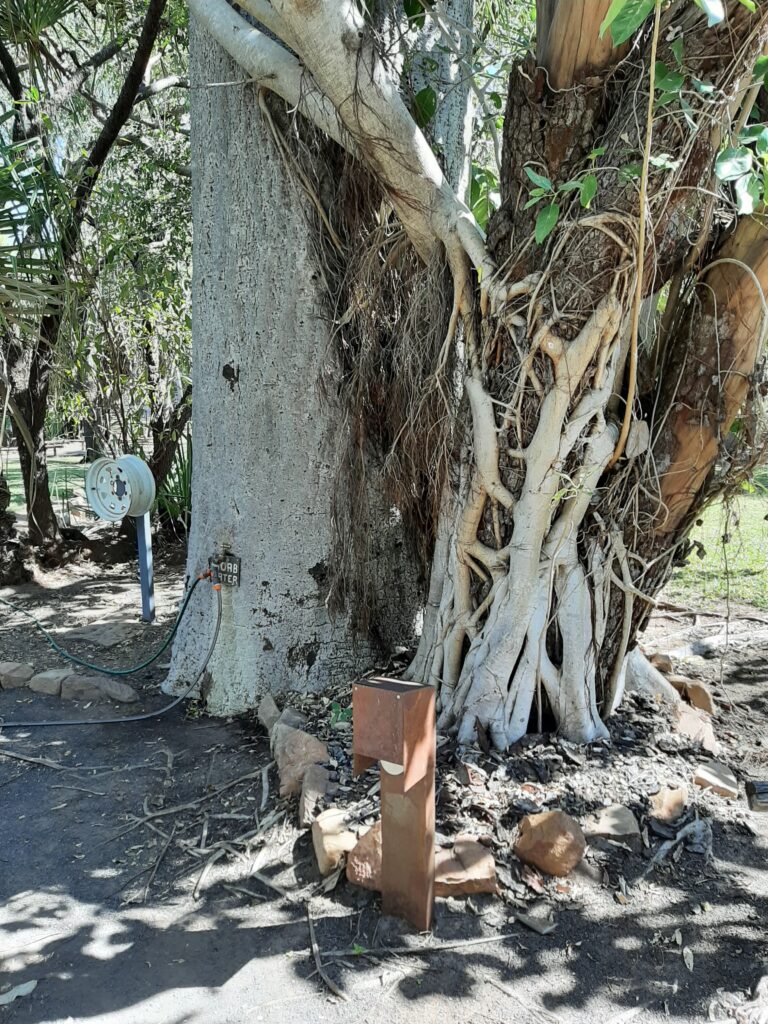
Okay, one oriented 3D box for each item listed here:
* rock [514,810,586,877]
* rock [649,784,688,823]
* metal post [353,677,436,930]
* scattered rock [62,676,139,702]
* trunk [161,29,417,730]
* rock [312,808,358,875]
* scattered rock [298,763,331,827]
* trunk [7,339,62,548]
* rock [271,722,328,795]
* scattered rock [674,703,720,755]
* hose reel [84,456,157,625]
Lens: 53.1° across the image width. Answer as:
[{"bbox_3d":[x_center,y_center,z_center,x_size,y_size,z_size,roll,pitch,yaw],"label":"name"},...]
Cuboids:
[{"bbox_3d":[0.536,1.069,2.486,0.221,0.170,0.190,0,9,0],"label":"rock"},{"bbox_3d":[1.026,1.051,2.778,0.135,0.110,0.130,0,9,0],"label":"rock"},{"bbox_3d":[0.029,0.831,2.164,0.153,0.770,0.195,5,10,28],"label":"metal post"},{"bbox_3d":[-1.441,0.894,3.902,0.375,0.125,0.170,0,9,-3],"label":"scattered rock"},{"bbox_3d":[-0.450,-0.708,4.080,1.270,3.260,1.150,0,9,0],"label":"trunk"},{"bbox_3d":[-0.161,1.067,2.495,0.138,0.179,0.170,-2,9,-10],"label":"rock"},{"bbox_3d":[-0.256,1.045,2.852,0.110,0.140,0.250,1,9,8],"label":"scattered rock"},{"bbox_3d":[-3.270,-0.632,7.186,0.460,1.950,0.400,0,9,0],"label":"trunk"},{"bbox_3d":[-0.332,0.966,3.013,0.193,0.221,0.280,-3,9,-18],"label":"rock"},{"bbox_3d":[1.370,0.947,3.370,0.140,0.140,0.240,-3,9,-20],"label":"scattered rock"},{"bbox_3d":[-1.667,0.193,5.054,0.415,1.133,0.305,4,10,28],"label":"hose reel"}]

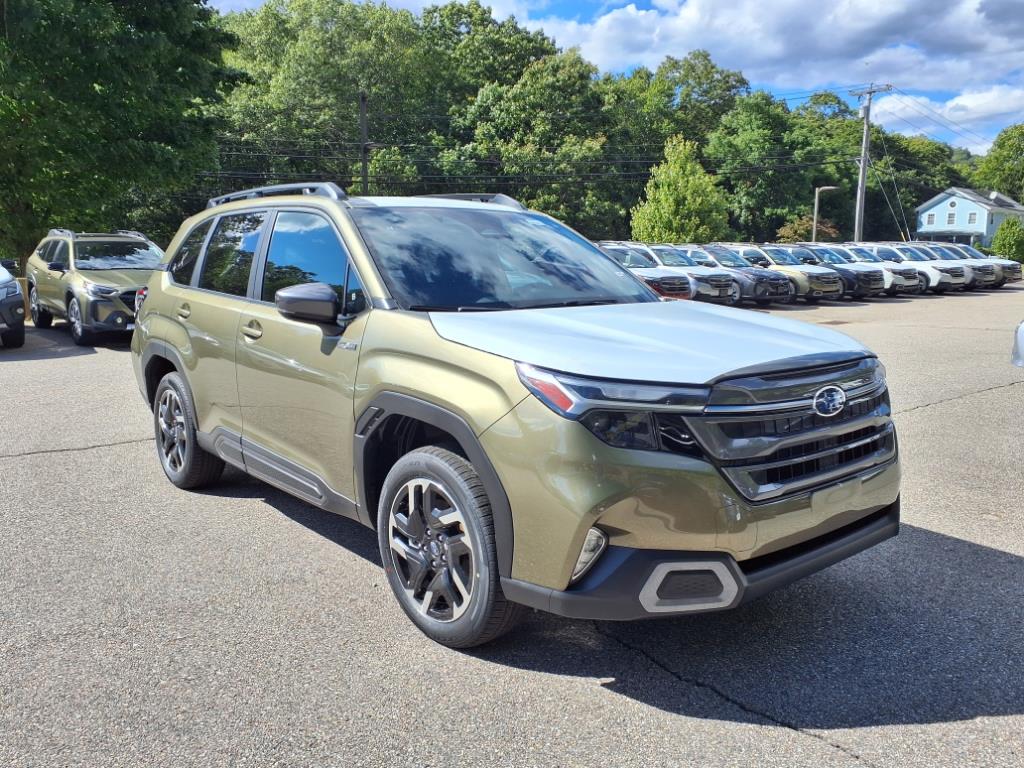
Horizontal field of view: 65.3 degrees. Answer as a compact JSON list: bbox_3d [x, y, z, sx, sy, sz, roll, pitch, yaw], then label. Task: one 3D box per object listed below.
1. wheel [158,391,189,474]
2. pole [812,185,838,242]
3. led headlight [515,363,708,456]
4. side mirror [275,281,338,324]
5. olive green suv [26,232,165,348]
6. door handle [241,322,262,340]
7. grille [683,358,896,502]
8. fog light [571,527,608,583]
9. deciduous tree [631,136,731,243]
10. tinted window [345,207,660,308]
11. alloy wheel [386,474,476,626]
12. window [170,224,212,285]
[{"bbox_3d":[-1.968,0.276,4.812,0.200,0.500,0.500,-7,11,-40],"label":"wheel"},{"bbox_3d":[16.083,-7.745,41.390,1.300,4.850,0.300,6,11,30],"label":"pole"},{"bbox_3d":[0.278,0.073,2.323,0.360,0.260,0.540,-7,11,-40],"label":"led headlight"},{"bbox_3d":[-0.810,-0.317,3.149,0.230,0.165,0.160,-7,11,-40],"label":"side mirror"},{"bbox_3d":[-6.570,-1.700,13.050,1.880,1.690,4.870,-7,11,-41],"label":"olive green suv"},{"bbox_3d":[-1.232,-0.252,3.763,0.055,0.085,0.230,-7,11,-40],"label":"door handle"},{"bbox_3d":[0.961,0.119,2.603,1.170,0.390,0.190,-7,11,-40],"label":"grille"},{"bbox_3d":[0.229,0.495,2.301,0.125,0.165,0.110,-7,11,-40],"label":"fog light"},{"bbox_3d":[7.160,-7.432,34.513,4.300,6.380,4.300,0,9,0],"label":"deciduous tree"},{"bbox_3d":[-0.047,-0.607,3.682,1.470,0.150,0.820,-7,43,-40],"label":"tinted window"},{"bbox_3d":[-0.223,0.564,2.812,0.190,0.495,0.495,-7,11,-40],"label":"alloy wheel"},{"bbox_3d":[-1.871,-0.764,4.640,0.060,0.370,0.440,15,-4,-41],"label":"window"}]

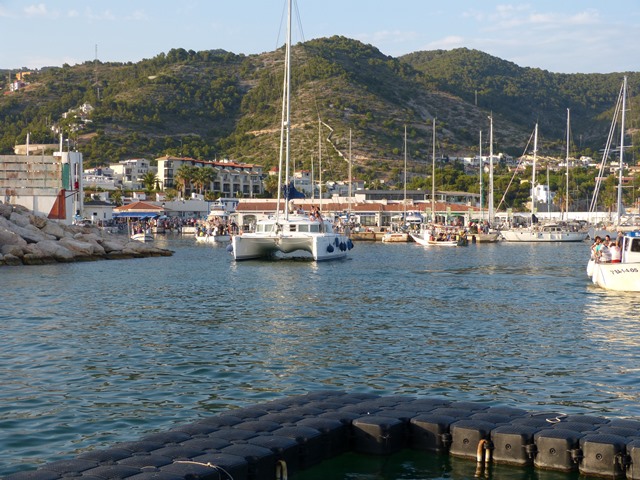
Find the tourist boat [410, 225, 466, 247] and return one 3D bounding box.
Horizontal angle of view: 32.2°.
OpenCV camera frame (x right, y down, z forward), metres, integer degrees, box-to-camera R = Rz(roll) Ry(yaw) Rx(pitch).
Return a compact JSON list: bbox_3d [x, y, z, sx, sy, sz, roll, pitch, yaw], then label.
[{"bbox_3d":[12.979,-0.493,121.500,6.100,2.350,2.100,0,1,18],"label":"tourist boat"}]

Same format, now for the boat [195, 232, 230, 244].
[{"bbox_3d":[-13.889,-0.230,142.000,2.200,1.300,5.600,-1,1,-38],"label":"boat"}]

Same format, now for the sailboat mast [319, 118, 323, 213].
[{"bbox_3d":[0.108,-8.857,150.000,0.240,14.600,0.240,0,1,0],"label":"sailboat mast"}]

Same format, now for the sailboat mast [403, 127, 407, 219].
[{"bbox_3d":[11.431,-8.664,149.000,0.230,13.600,0.230,0,1,0],"label":"sailboat mast"}]

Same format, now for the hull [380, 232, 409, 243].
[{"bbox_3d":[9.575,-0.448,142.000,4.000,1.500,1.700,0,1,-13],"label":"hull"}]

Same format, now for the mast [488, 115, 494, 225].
[{"bbox_3d":[22.559,-9.016,146.000,0.280,15.300,0.280,0,1,0],"label":"mast"}]

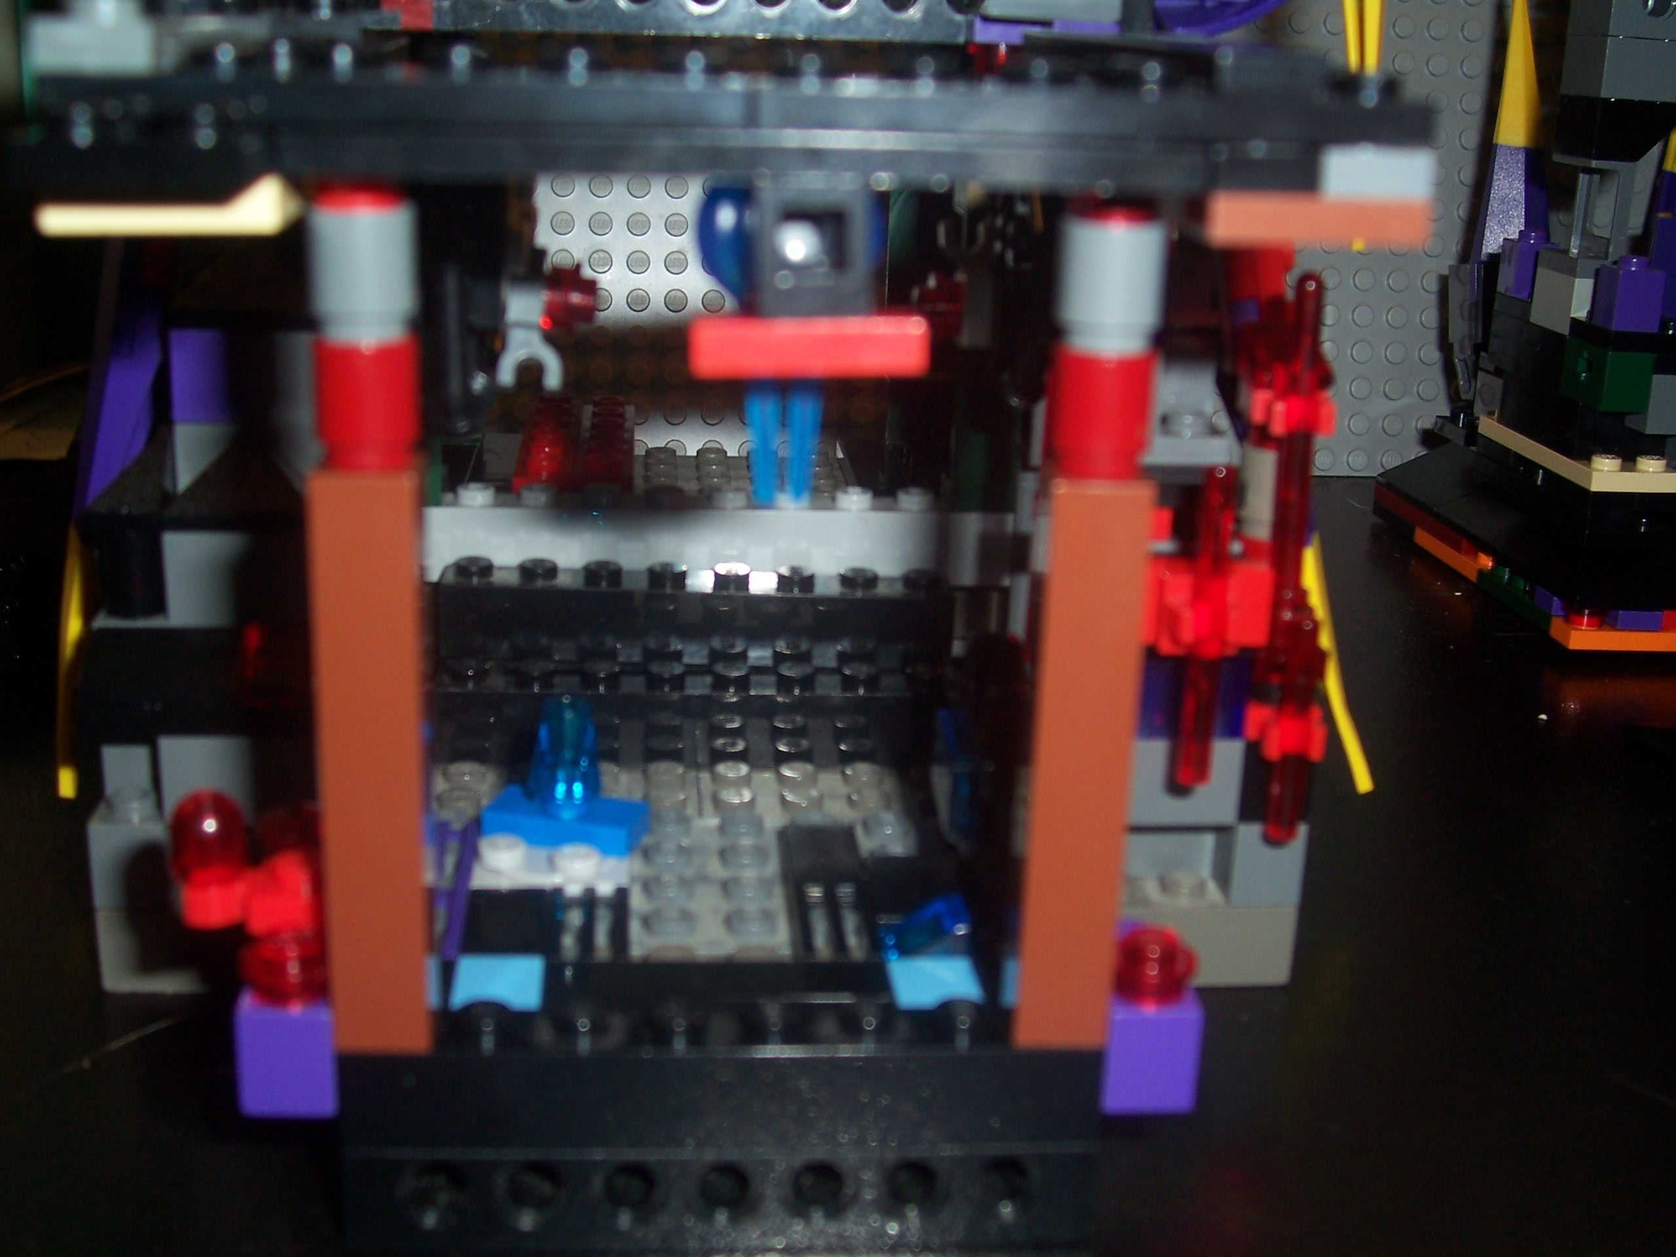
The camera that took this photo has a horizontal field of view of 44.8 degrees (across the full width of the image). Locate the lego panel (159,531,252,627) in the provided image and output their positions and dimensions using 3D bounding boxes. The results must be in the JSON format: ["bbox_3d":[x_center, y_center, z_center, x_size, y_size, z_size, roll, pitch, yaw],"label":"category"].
[{"bbox_3d":[-0.062,-0.006,0.202,0.008,0.010,0.005,1,18,-4],"label":"lego panel"}]

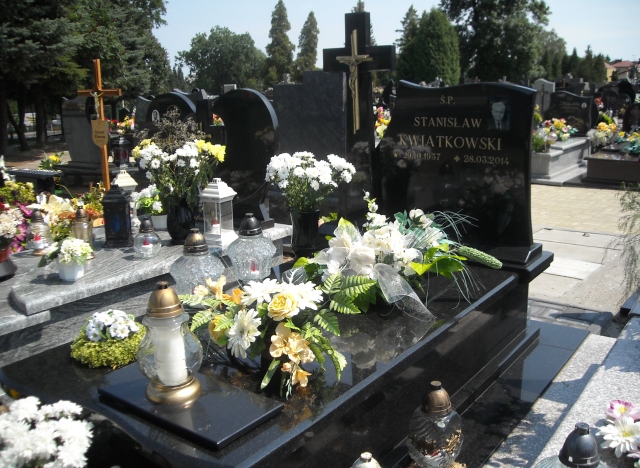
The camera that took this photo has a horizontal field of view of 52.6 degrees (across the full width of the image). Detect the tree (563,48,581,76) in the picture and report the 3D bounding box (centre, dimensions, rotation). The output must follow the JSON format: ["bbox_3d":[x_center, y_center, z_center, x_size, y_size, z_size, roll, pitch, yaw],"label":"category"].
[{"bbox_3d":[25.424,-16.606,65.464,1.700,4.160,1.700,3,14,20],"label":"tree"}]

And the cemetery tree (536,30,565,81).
[{"bbox_3d":[22.363,-16.792,62.663,3.000,5.950,3.000,3,14,19],"label":"cemetery tree"}]

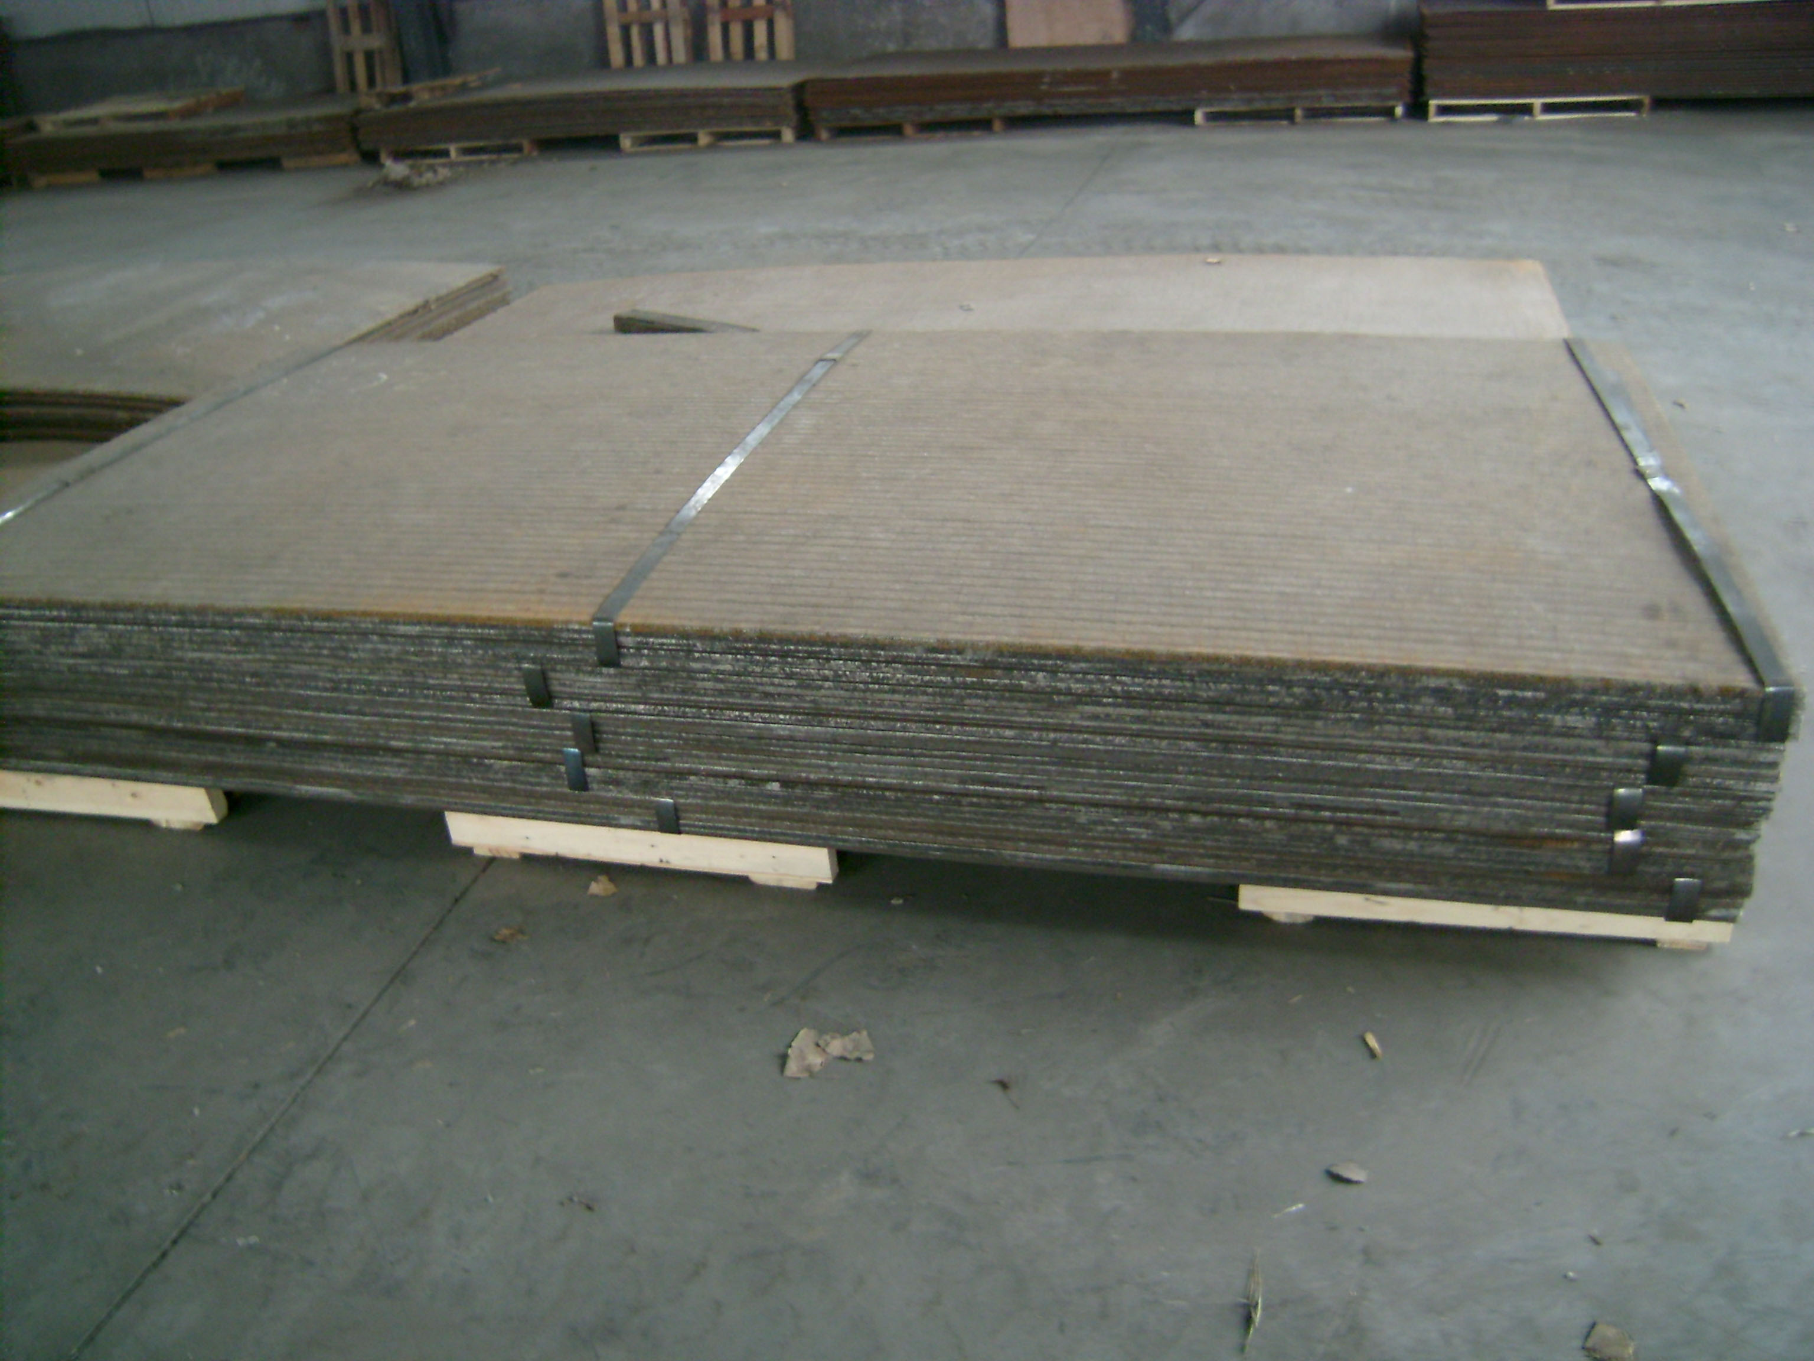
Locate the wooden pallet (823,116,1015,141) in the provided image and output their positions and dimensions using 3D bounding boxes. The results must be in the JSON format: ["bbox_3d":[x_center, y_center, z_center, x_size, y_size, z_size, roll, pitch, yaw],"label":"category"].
[{"bbox_3d":[0.127,-3.319,8.568,1.055,0.097,1.050,2,30,12],"label":"wooden pallet"}]

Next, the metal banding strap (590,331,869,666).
[{"bbox_3d":[-0.280,-0.409,2.790,0.033,0.080,1.445,3,30,14],"label":"metal banding strap"}]

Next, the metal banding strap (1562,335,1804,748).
[{"bbox_3d":[1.210,-0.311,2.397,0.033,0.080,1.431,2,30,13],"label":"metal banding strap"}]

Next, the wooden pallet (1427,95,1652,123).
[{"bbox_3d":[3.234,-3.059,7.608,1.007,0.110,1.050,4,31,16],"label":"wooden pallet"}]

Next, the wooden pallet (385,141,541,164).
[{"bbox_3d":[-2.594,-3.378,9.097,0.951,0.097,1.050,0,30,9],"label":"wooden pallet"}]

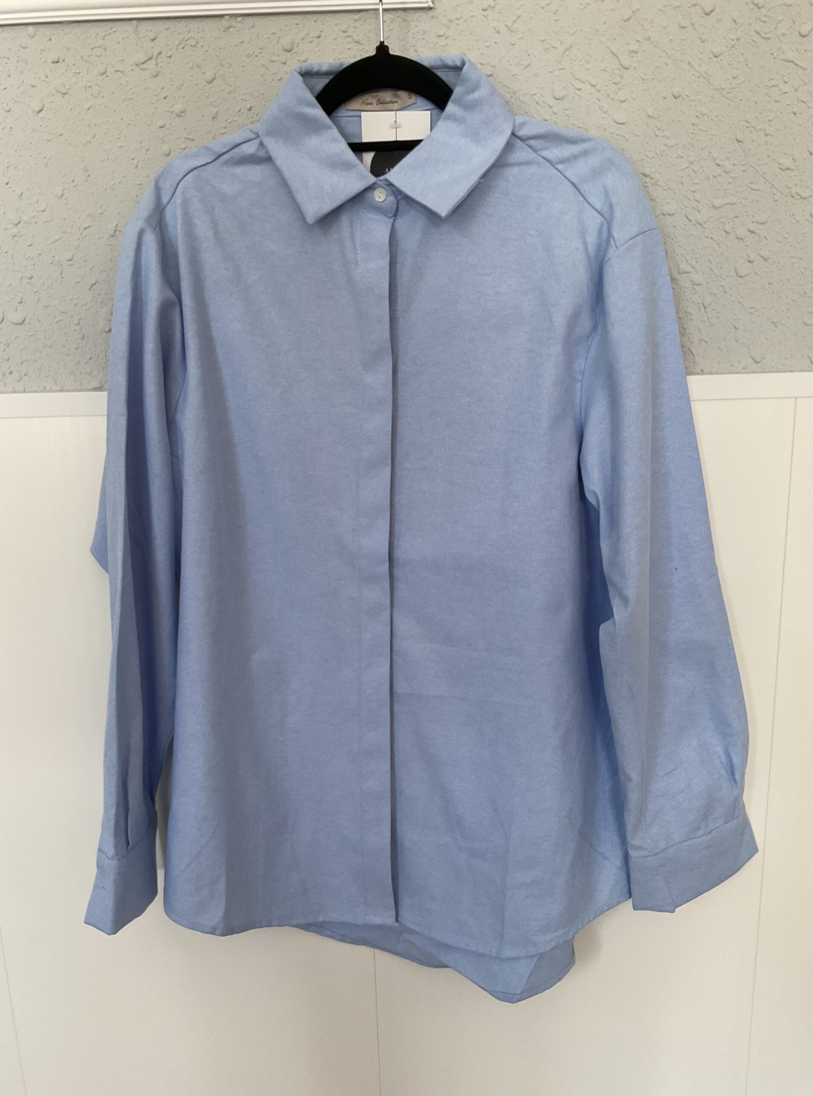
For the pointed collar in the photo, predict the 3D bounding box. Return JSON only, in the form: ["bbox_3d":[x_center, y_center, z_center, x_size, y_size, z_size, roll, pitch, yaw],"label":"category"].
[{"bbox_3d":[-0.017,-0.321,0.720,0.200,0.127,0.110,-1,14,1],"label":"pointed collar"}]

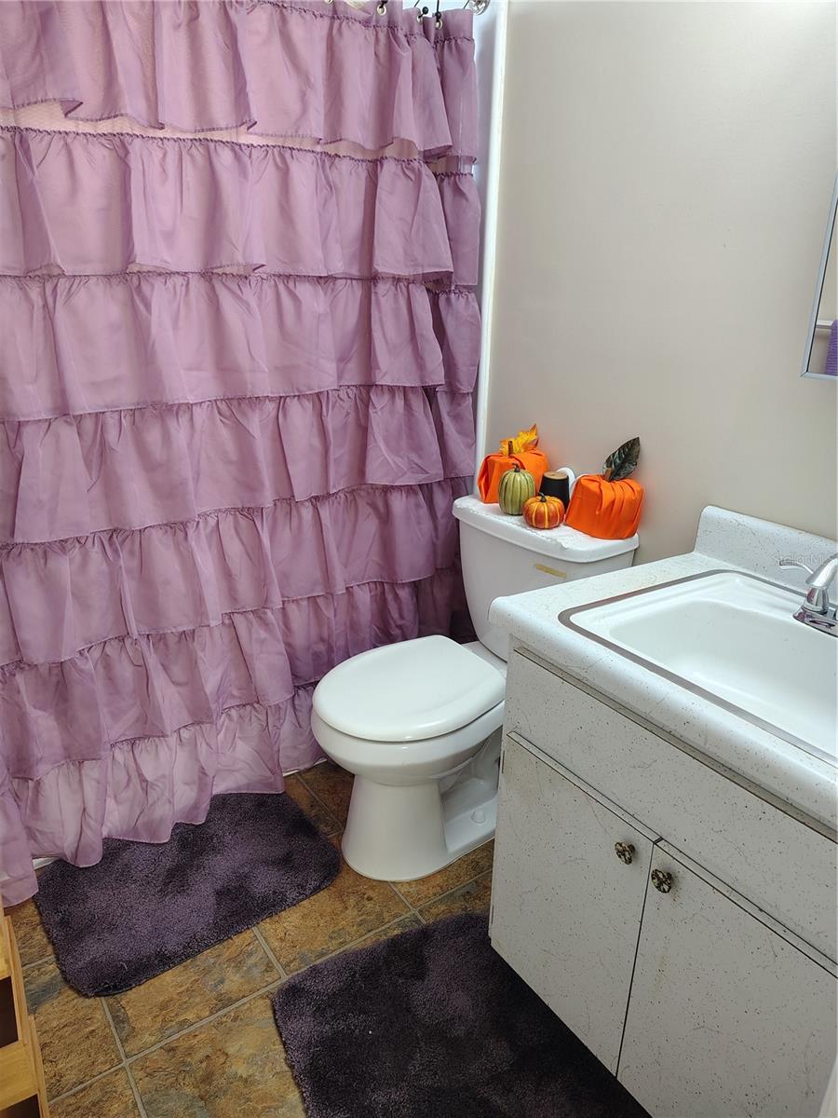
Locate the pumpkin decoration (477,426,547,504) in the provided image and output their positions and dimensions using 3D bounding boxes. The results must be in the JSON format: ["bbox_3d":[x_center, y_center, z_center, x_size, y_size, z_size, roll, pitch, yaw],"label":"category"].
[{"bbox_3d":[0.253,-0.237,1.970,0.149,0.184,0.167,-14,25,-36],"label":"pumpkin decoration"}]

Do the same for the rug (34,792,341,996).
[{"bbox_3d":[-0.506,0.705,1.751,0.615,0.025,0.437,-13,24,-35],"label":"rug"}]

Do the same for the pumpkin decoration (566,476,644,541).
[{"bbox_3d":[0.425,-0.125,1.760,0.149,0.124,0.169,-14,25,-36],"label":"pumpkin decoration"}]

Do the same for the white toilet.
[{"bbox_3d":[0.081,0.307,1.824,0.695,0.749,0.468,-14,25,-36],"label":"white toilet"}]

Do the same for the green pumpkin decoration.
[{"bbox_3d":[0.238,-0.171,1.867,0.091,0.127,0.091,1,20,0],"label":"green pumpkin decoration"}]

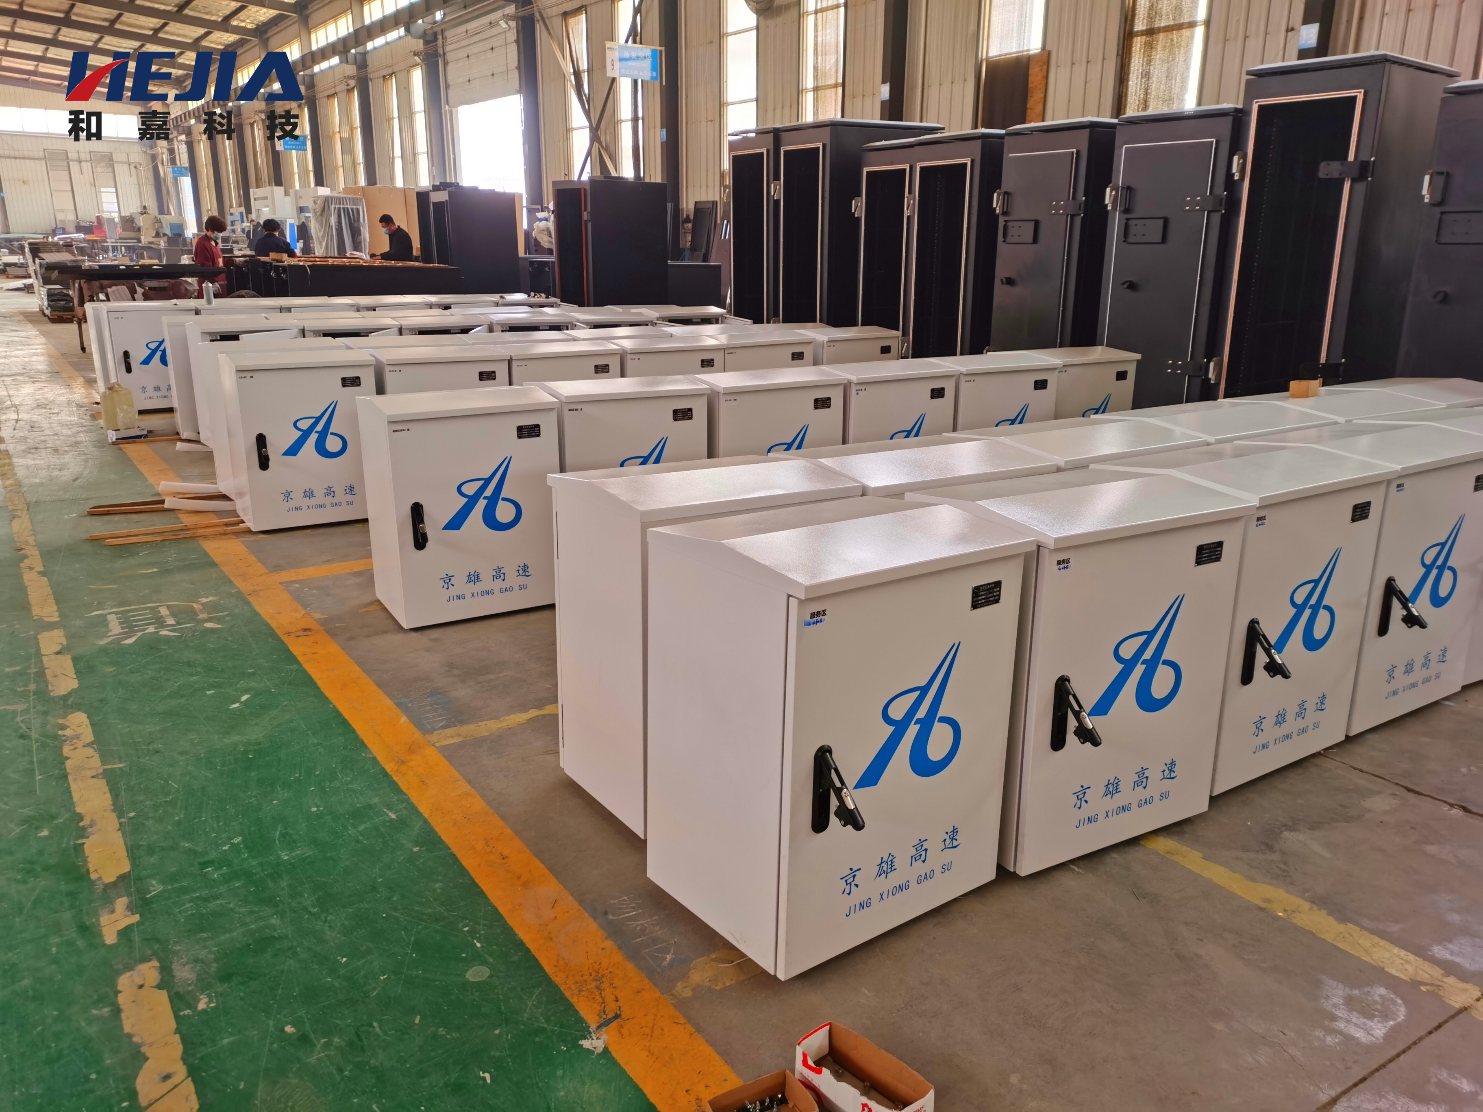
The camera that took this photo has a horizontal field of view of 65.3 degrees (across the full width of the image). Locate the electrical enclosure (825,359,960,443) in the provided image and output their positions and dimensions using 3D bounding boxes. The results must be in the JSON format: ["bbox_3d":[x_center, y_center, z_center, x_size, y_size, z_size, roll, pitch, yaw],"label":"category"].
[{"bbox_3d":[0.633,-0.515,5.508,0.620,0.820,0.498,-9,18,-32],"label":"electrical enclosure"}]

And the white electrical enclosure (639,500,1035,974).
[{"bbox_3d":[0.198,0.327,2.469,0.621,0.819,0.506,-10,18,-36],"label":"white electrical enclosure"}]

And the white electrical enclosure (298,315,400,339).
[{"bbox_3d":[-2.711,-1.209,7.965,0.623,0.813,0.507,-9,18,-32],"label":"white electrical enclosure"}]

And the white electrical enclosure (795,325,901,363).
[{"bbox_3d":[0.620,-1.062,7.468,0.620,0.820,0.498,-10,19,-33],"label":"white electrical enclosure"}]

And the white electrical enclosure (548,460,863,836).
[{"bbox_3d":[-0.100,0.182,3.001,0.621,0.819,0.506,-8,16,-32],"label":"white electrical enclosure"}]

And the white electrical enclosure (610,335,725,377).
[{"bbox_3d":[-0.498,-0.840,6.700,0.623,0.813,0.507,-9,18,-31],"label":"white electrical enclosure"}]

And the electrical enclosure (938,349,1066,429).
[{"bbox_3d":[1.151,-0.586,5.682,0.604,0.784,0.465,-9,18,-30],"label":"electrical enclosure"}]

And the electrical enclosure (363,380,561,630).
[{"bbox_3d":[-1.032,-0.211,4.280,0.604,0.784,0.465,-8,18,-29],"label":"electrical enclosure"}]

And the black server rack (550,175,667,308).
[{"bbox_3d":[-1.414,-3.041,12.516,0.890,1.887,0.900,-9,18,-32],"label":"black server rack"}]

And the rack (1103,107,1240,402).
[{"bbox_3d":[2.685,-1.510,6.859,0.800,2.080,0.790,-9,18,-31],"label":"rack"}]

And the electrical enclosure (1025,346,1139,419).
[{"bbox_3d":[1.740,-0.722,6.348,0.623,0.813,0.507,-9,18,-30],"label":"electrical enclosure"}]

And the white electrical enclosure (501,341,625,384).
[{"bbox_3d":[-0.987,-0.726,6.117,0.604,0.784,0.465,-9,18,-31],"label":"white electrical enclosure"}]

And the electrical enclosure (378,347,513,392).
[{"bbox_3d":[-1.561,-0.676,6.011,0.620,0.820,0.498,-9,18,-30],"label":"electrical enclosure"}]

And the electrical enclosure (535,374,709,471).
[{"bbox_3d":[-0.511,-0.337,4.830,0.620,0.820,0.498,-9,18,-30],"label":"electrical enclosure"}]

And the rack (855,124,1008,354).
[{"bbox_3d":[1.574,-1.995,8.601,0.800,2.027,1.420,-8,18,-27],"label":"rack"}]

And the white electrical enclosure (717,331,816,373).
[{"bbox_3d":[0.050,-0.910,6.803,0.604,0.784,0.465,-9,18,-31],"label":"white electrical enclosure"}]

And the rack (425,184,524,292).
[{"bbox_3d":[-3.794,-4.184,16.596,0.980,1.960,0.810,-9,18,-31],"label":"rack"}]

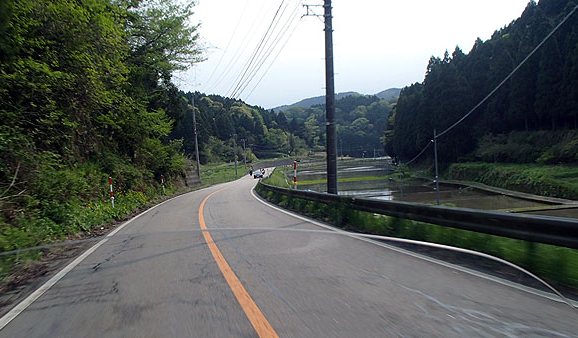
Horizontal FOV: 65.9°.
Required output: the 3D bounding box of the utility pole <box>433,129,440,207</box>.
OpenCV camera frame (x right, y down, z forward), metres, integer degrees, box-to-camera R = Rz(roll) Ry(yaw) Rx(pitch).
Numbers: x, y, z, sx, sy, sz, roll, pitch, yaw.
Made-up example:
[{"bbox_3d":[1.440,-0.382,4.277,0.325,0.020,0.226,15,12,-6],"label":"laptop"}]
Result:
[{"bbox_3d":[12.459,-0.126,37.500,0.180,6.570,0.180,-2,0,0],"label":"utility pole"}]

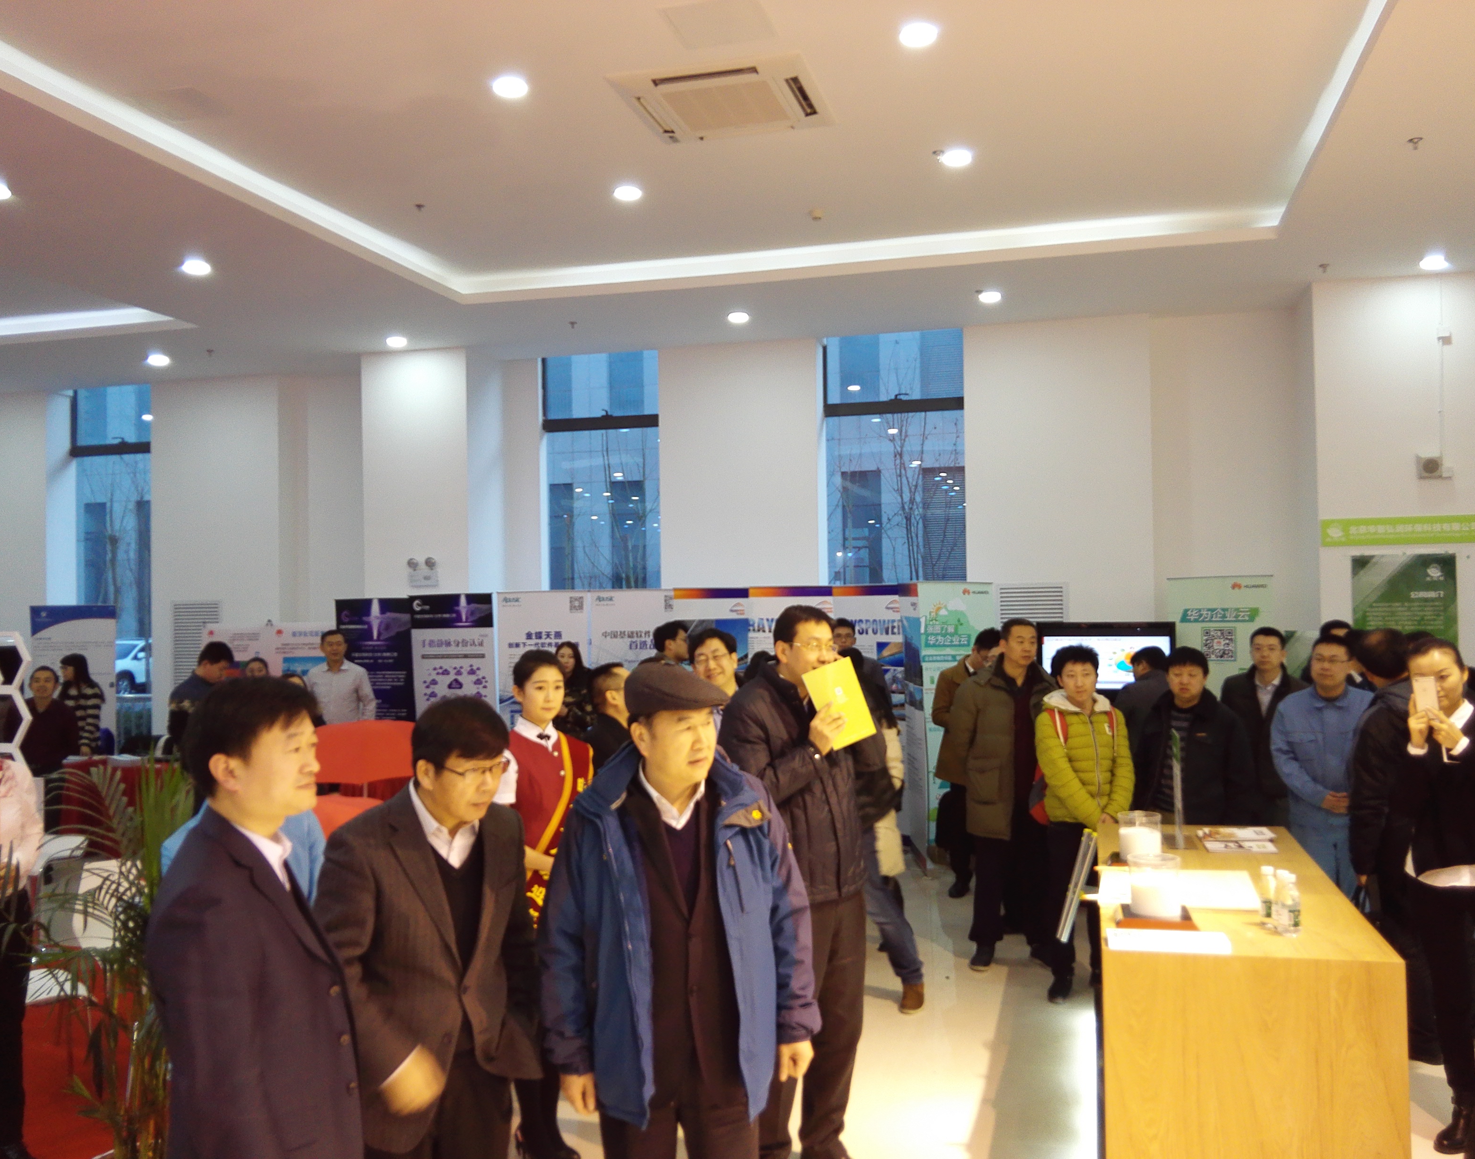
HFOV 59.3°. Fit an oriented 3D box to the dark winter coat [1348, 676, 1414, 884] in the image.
[{"bbox_3d":[2.697,0.843,5.150,0.520,0.870,0.340,-1,-1,9],"label":"dark winter coat"}]

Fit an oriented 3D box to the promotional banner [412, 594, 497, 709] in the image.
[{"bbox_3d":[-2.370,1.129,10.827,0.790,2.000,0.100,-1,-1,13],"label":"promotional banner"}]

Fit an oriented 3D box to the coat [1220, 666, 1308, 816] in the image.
[{"bbox_3d":[2.856,0.845,7.000,0.500,0.770,0.320,-1,-1,24],"label":"coat"}]

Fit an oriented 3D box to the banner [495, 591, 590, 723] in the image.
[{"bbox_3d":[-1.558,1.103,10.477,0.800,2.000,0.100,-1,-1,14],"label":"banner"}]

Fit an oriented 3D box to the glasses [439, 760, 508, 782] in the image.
[{"bbox_3d":[-0.595,0.397,2.820,0.140,0.042,0.140,12,12,36],"label":"glasses"}]

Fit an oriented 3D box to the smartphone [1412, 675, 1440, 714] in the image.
[{"bbox_3d":[2.235,0.382,4.200,0.067,0.138,0.008,-5,-1,33],"label":"smartphone"}]

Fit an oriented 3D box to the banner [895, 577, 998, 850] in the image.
[{"bbox_3d":[1.538,1.021,9.400,0.760,2.000,0.150,-1,-1,-7],"label":"banner"}]

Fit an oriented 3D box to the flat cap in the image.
[{"bbox_3d":[-0.140,0.252,2.970,0.270,0.125,0.200,-7,-5,40],"label":"flat cap"}]

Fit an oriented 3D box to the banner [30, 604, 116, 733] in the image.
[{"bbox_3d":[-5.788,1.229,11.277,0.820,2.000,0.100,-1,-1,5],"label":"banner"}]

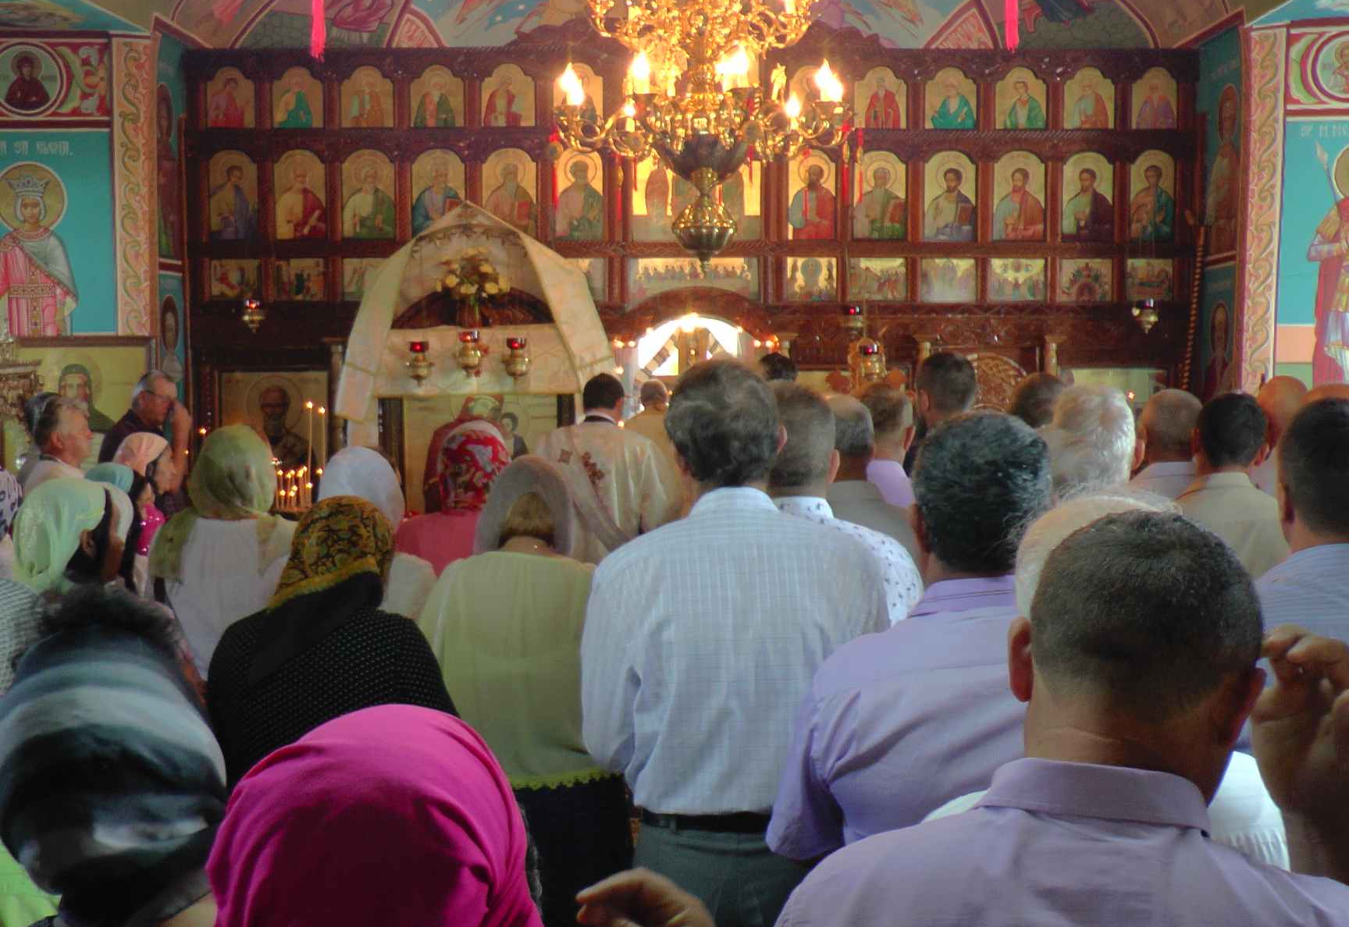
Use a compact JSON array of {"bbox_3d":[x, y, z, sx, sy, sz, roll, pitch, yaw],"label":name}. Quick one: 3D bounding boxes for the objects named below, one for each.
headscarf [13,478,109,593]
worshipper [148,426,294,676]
[{"bbox_3d":[-1.192,0.142,2.800,0.190,0.235,0.220,2,5,27],"label":"headscarf"},{"bbox_3d":[-1.028,0.726,3.395,0.450,1.629,0.310,0,5,-3],"label":"worshipper"}]

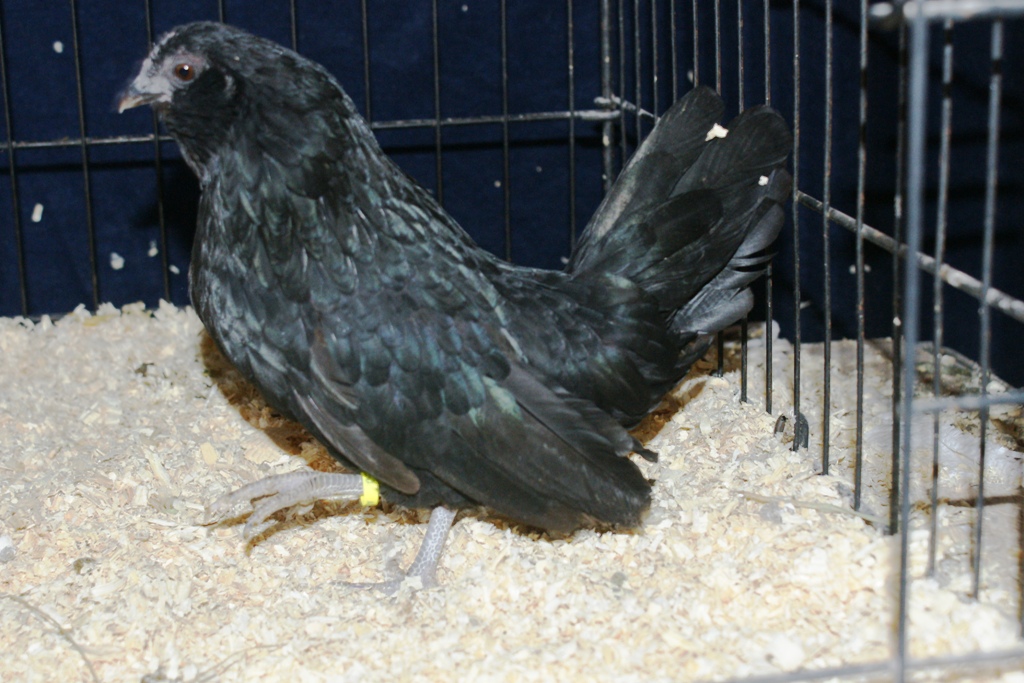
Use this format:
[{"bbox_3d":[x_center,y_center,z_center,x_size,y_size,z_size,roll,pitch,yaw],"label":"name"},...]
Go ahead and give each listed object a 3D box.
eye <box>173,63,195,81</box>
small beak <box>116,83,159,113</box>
[{"bbox_3d":[-0.132,-0.108,0.764,0.008,0.007,0.005,1,14,12],"label":"eye"},{"bbox_3d":[-0.151,-0.098,0.772,0.016,0.008,0.009,-19,14,2],"label":"small beak"}]

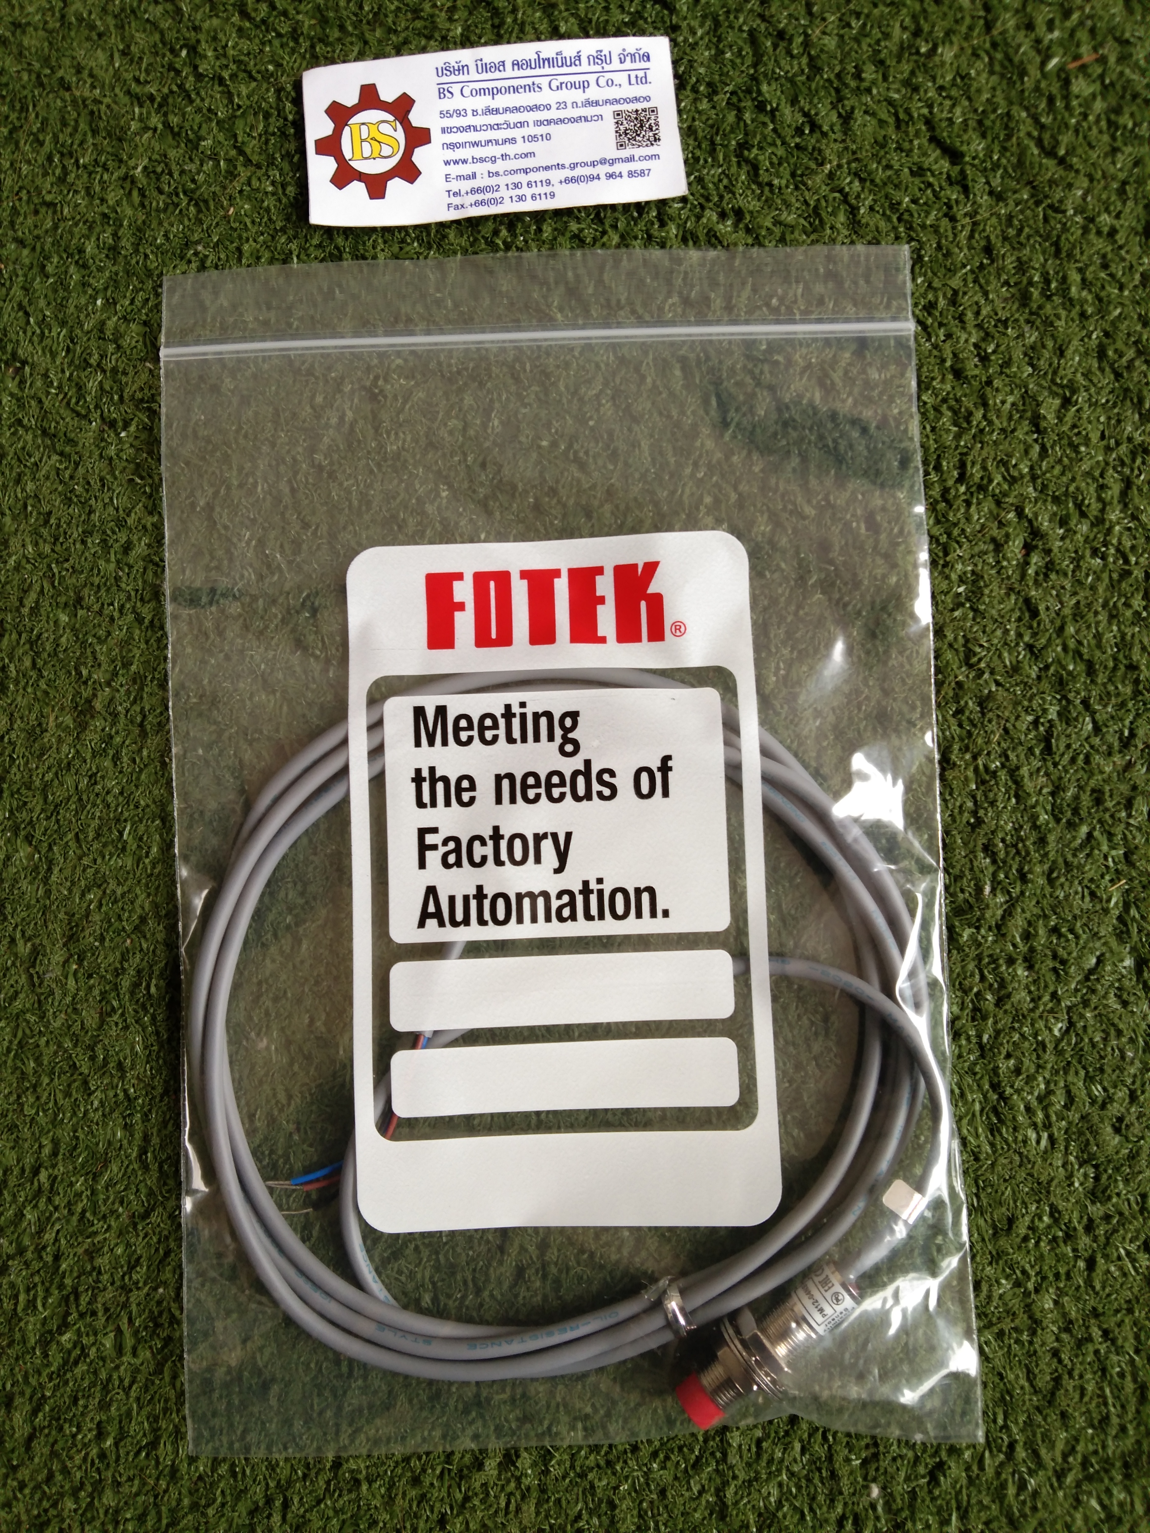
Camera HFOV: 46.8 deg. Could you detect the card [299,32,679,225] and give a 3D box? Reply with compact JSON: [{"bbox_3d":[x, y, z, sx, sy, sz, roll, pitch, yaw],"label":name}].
[{"bbox_3d":[-0.019,-0.146,0.304,0.086,0.005,0.040,-5,84,1],"label":"card"}]

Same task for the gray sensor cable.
[{"bbox_3d":[-0.003,0.059,0.281,0.161,0.019,0.161,-2,86,2],"label":"gray sensor cable"}]

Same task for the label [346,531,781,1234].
[{"bbox_3d":[-0.004,0.024,0.289,0.090,0.004,0.150,-2,84,3],"label":"label"}]

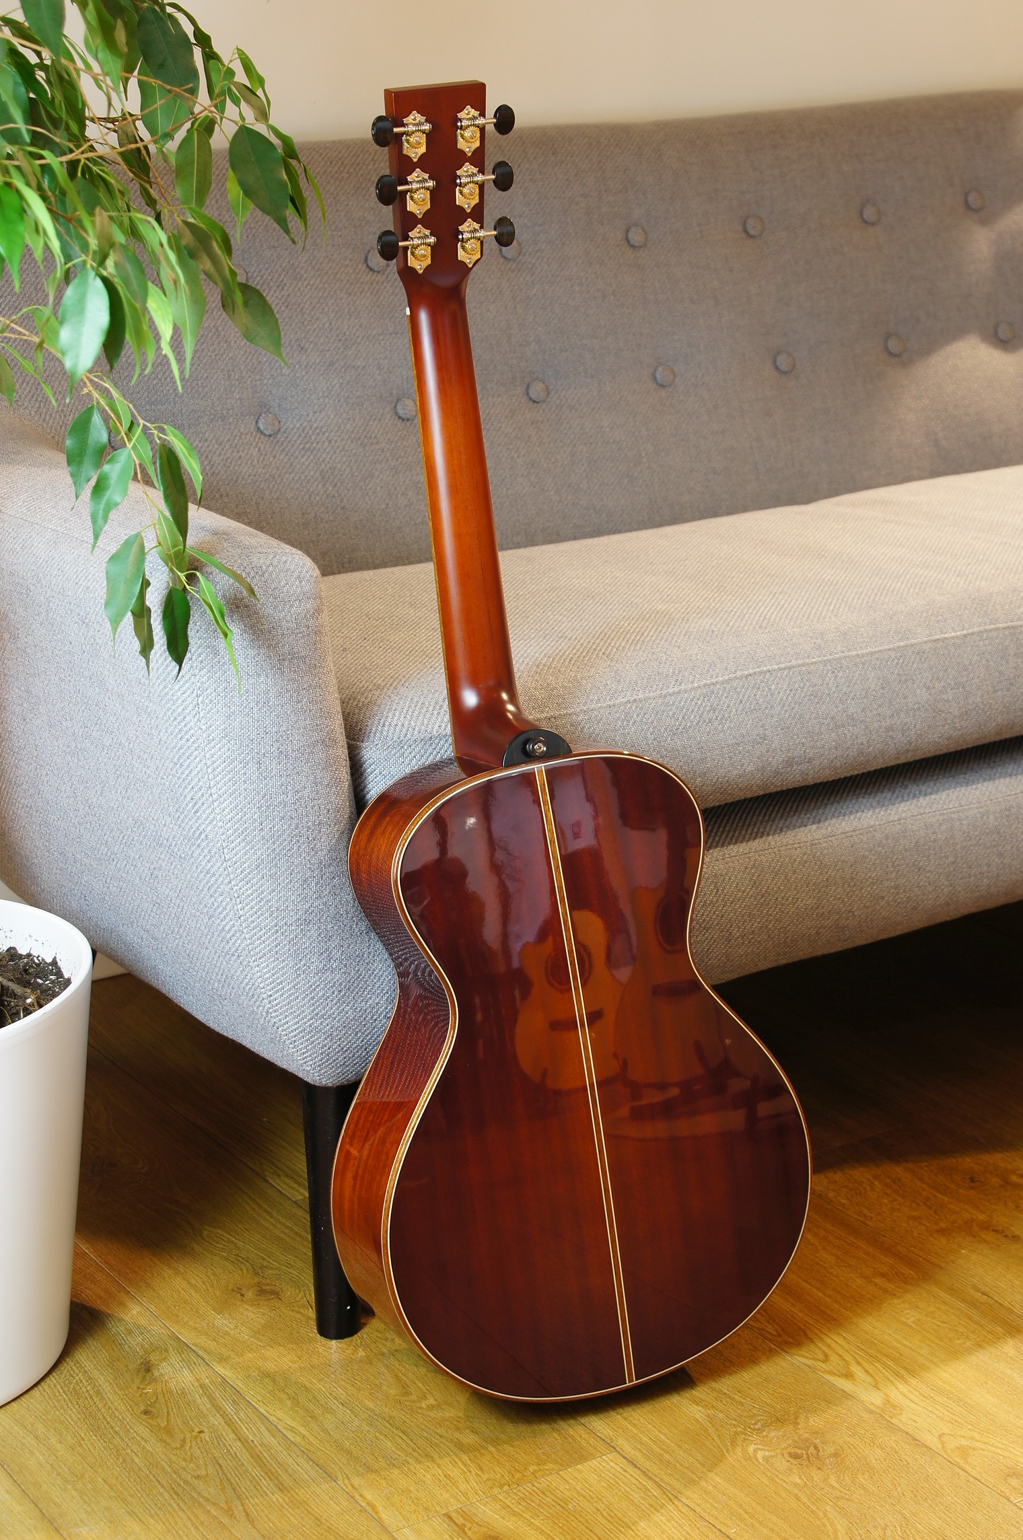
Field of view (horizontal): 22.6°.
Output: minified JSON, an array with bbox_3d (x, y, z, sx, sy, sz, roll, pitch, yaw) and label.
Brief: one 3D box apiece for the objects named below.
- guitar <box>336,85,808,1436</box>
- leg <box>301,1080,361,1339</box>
[{"bbox_3d":[0.005,-0.018,1.996,0.370,1.011,0.135,-11,10,-23],"label":"guitar"},{"bbox_3d":[-0.146,0.361,2.127,0.050,0.230,0.050,-2,18,1],"label":"leg"}]

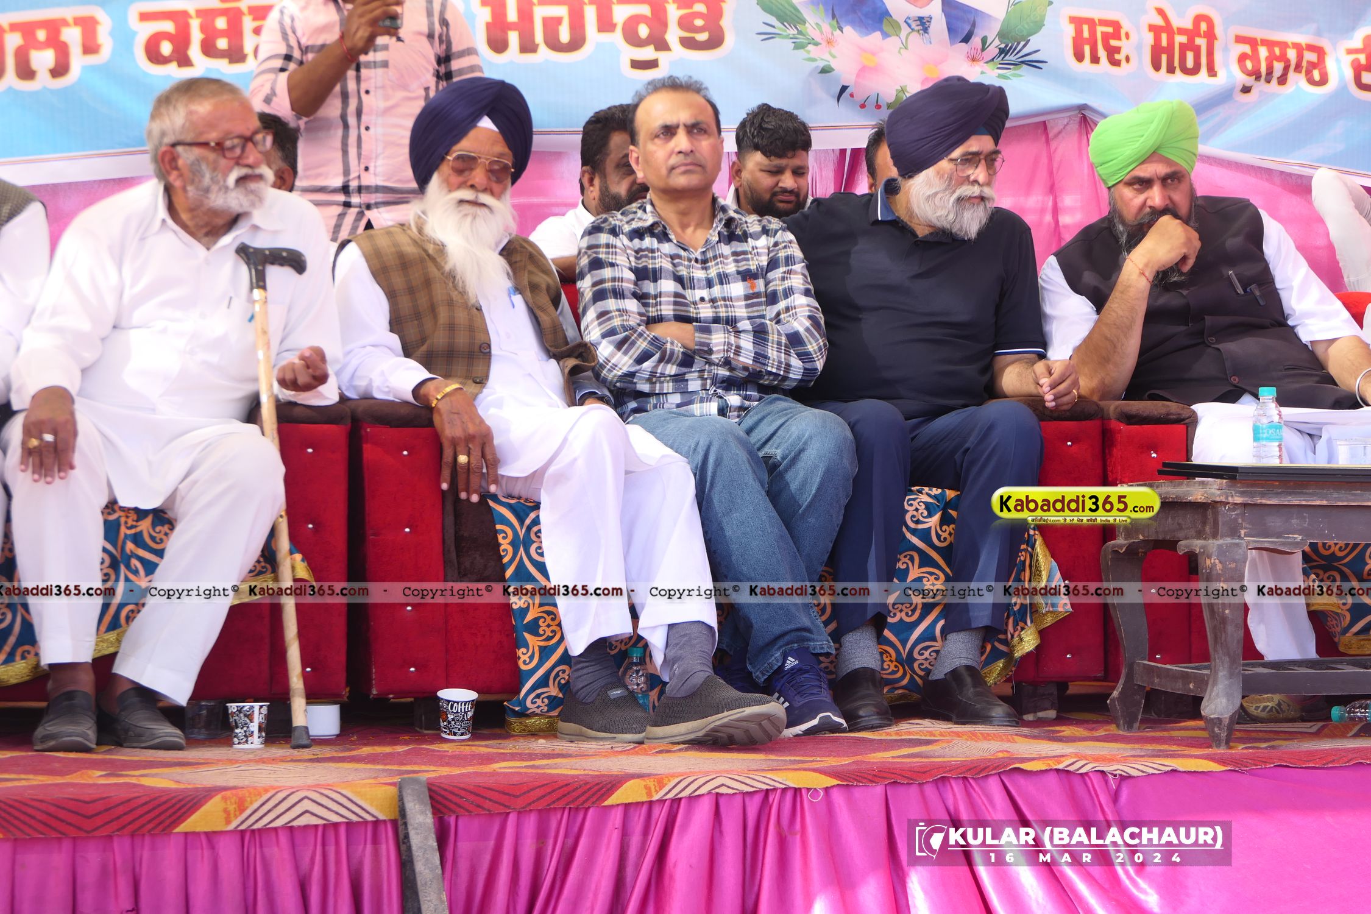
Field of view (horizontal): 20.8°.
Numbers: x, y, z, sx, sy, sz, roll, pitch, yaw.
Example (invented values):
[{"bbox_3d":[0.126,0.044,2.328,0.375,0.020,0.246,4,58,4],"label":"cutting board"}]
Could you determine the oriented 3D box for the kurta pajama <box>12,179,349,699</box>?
[{"bbox_3d":[-0.970,-0.050,7.060,0.620,0.970,0.760,0,0,-14],"label":"kurta pajama"}]

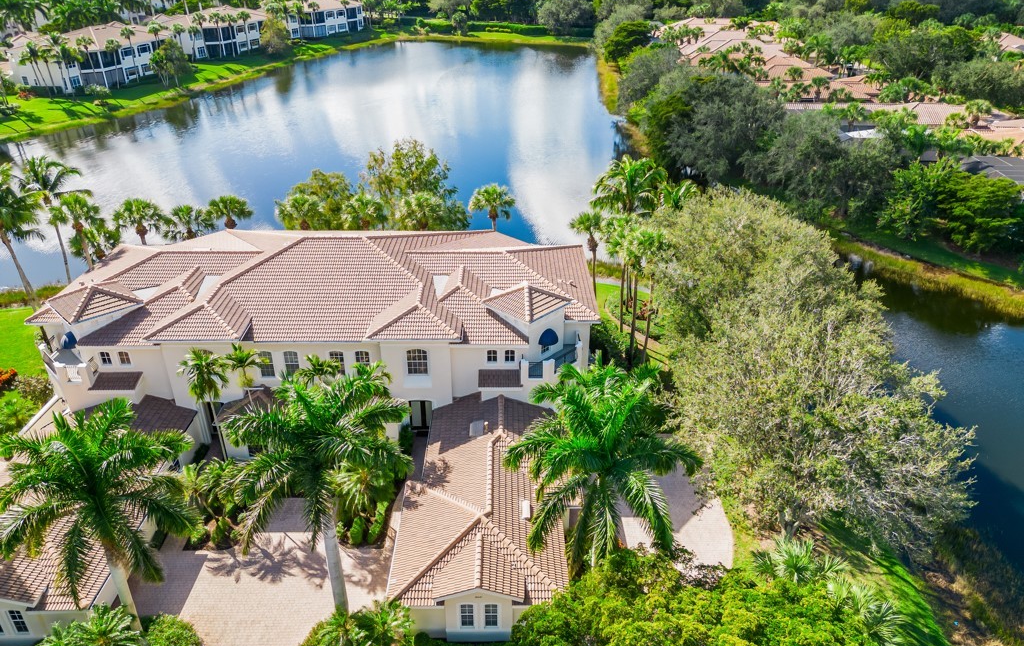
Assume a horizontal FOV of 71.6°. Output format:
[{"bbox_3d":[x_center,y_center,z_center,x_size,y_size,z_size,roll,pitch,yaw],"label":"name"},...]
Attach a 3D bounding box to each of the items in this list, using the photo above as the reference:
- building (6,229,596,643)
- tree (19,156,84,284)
[{"bbox_3d":[-12.607,2.427,45.796,36.277,11.062,34.084,0,29,0],"label":"building"},{"bbox_3d":[-35.878,-7.250,57.482,5.300,12.800,5.300,0,30,0],"label":"tree"}]

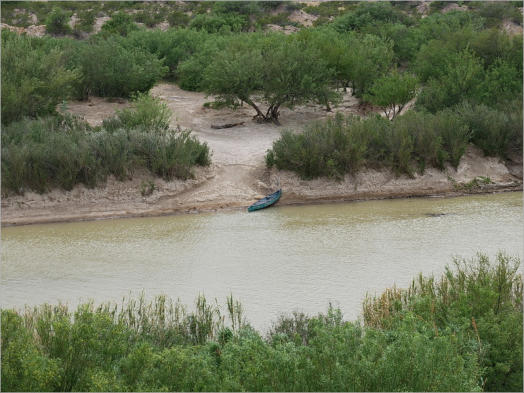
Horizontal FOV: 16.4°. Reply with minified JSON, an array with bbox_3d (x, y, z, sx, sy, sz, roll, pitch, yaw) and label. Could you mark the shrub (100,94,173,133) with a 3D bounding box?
[{"bbox_3d":[-10.555,-6.994,154.000,5.800,3.300,4.800,0,16,0],"label":"shrub"}]

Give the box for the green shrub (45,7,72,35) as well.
[{"bbox_3d":[-20.501,-17.680,183.000,2.800,2.400,2.600,0,16,0],"label":"green shrub"}]

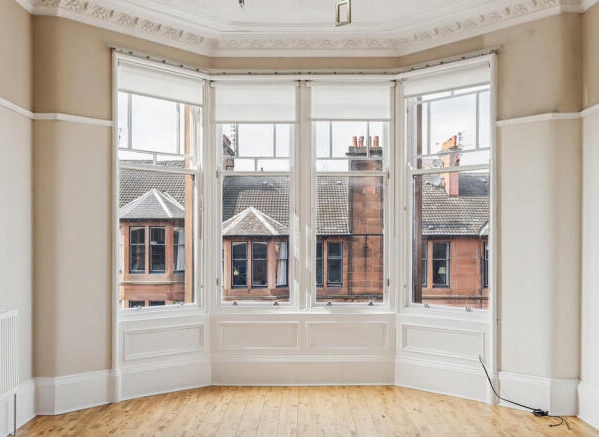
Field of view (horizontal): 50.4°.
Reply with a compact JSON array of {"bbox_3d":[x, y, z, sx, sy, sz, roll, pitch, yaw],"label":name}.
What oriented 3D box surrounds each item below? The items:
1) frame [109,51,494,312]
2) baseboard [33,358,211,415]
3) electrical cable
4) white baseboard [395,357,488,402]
[{"bbox_3d":[0.045,-0.235,5.620,3.140,2.240,0.760,0,-1,0],"label":"frame"},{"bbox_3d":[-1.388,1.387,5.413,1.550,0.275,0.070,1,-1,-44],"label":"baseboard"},{"bbox_3d":[1.779,1.335,4.975,0.228,0.385,0.882,1,-1,-32],"label":"electrical cable"},{"bbox_3d":[1.231,1.405,5.600,0.950,0.275,0.050,-1,-1,44],"label":"white baseboard"}]

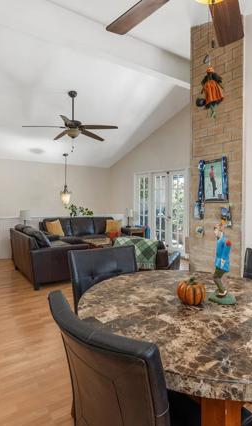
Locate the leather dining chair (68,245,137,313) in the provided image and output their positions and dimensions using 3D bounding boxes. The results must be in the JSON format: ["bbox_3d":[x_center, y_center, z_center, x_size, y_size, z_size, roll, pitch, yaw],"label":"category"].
[{"bbox_3d":[-0.045,0.725,1.523,0.490,0.955,0.580,-1,2,-27],"label":"leather dining chair"}]

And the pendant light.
[{"bbox_3d":[-1.647,-0.936,6.850,0.320,1.420,0.320,-1,2,-36],"label":"pendant light"}]

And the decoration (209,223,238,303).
[{"bbox_3d":[0.503,0.260,1.309,0.130,0.385,0.105,0,2,-1],"label":"decoration"}]

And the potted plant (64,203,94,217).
[{"bbox_3d":[-1.210,-0.077,6.400,0.720,0.420,0.500,-1,2,-36],"label":"potted plant"}]

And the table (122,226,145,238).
[{"bbox_3d":[0.217,0.708,7.028,0.520,0.550,0.520,-1,2,-36],"label":"table"}]

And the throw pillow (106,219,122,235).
[{"bbox_3d":[-0.307,0.380,6.750,0.440,0.430,0.150,-1,-12,-27],"label":"throw pillow"}]

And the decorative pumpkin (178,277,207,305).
[{"bbox_3d":[0.344,0.412,1.300,0.150,0.140,0.150,1,2,0],"label":"decorative pumpkin"}]

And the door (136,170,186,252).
[{"bbox_3d":[0.849,-0.066,6.600,0.120,2.080,1.830,-1,2,-39],"label":"door"}]

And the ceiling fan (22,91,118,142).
[{"bbox_3d":[-0.955,-1.734,4.400,1.620,0.860,1.620,-1,2,-36],"label":"ceiling fan"}]

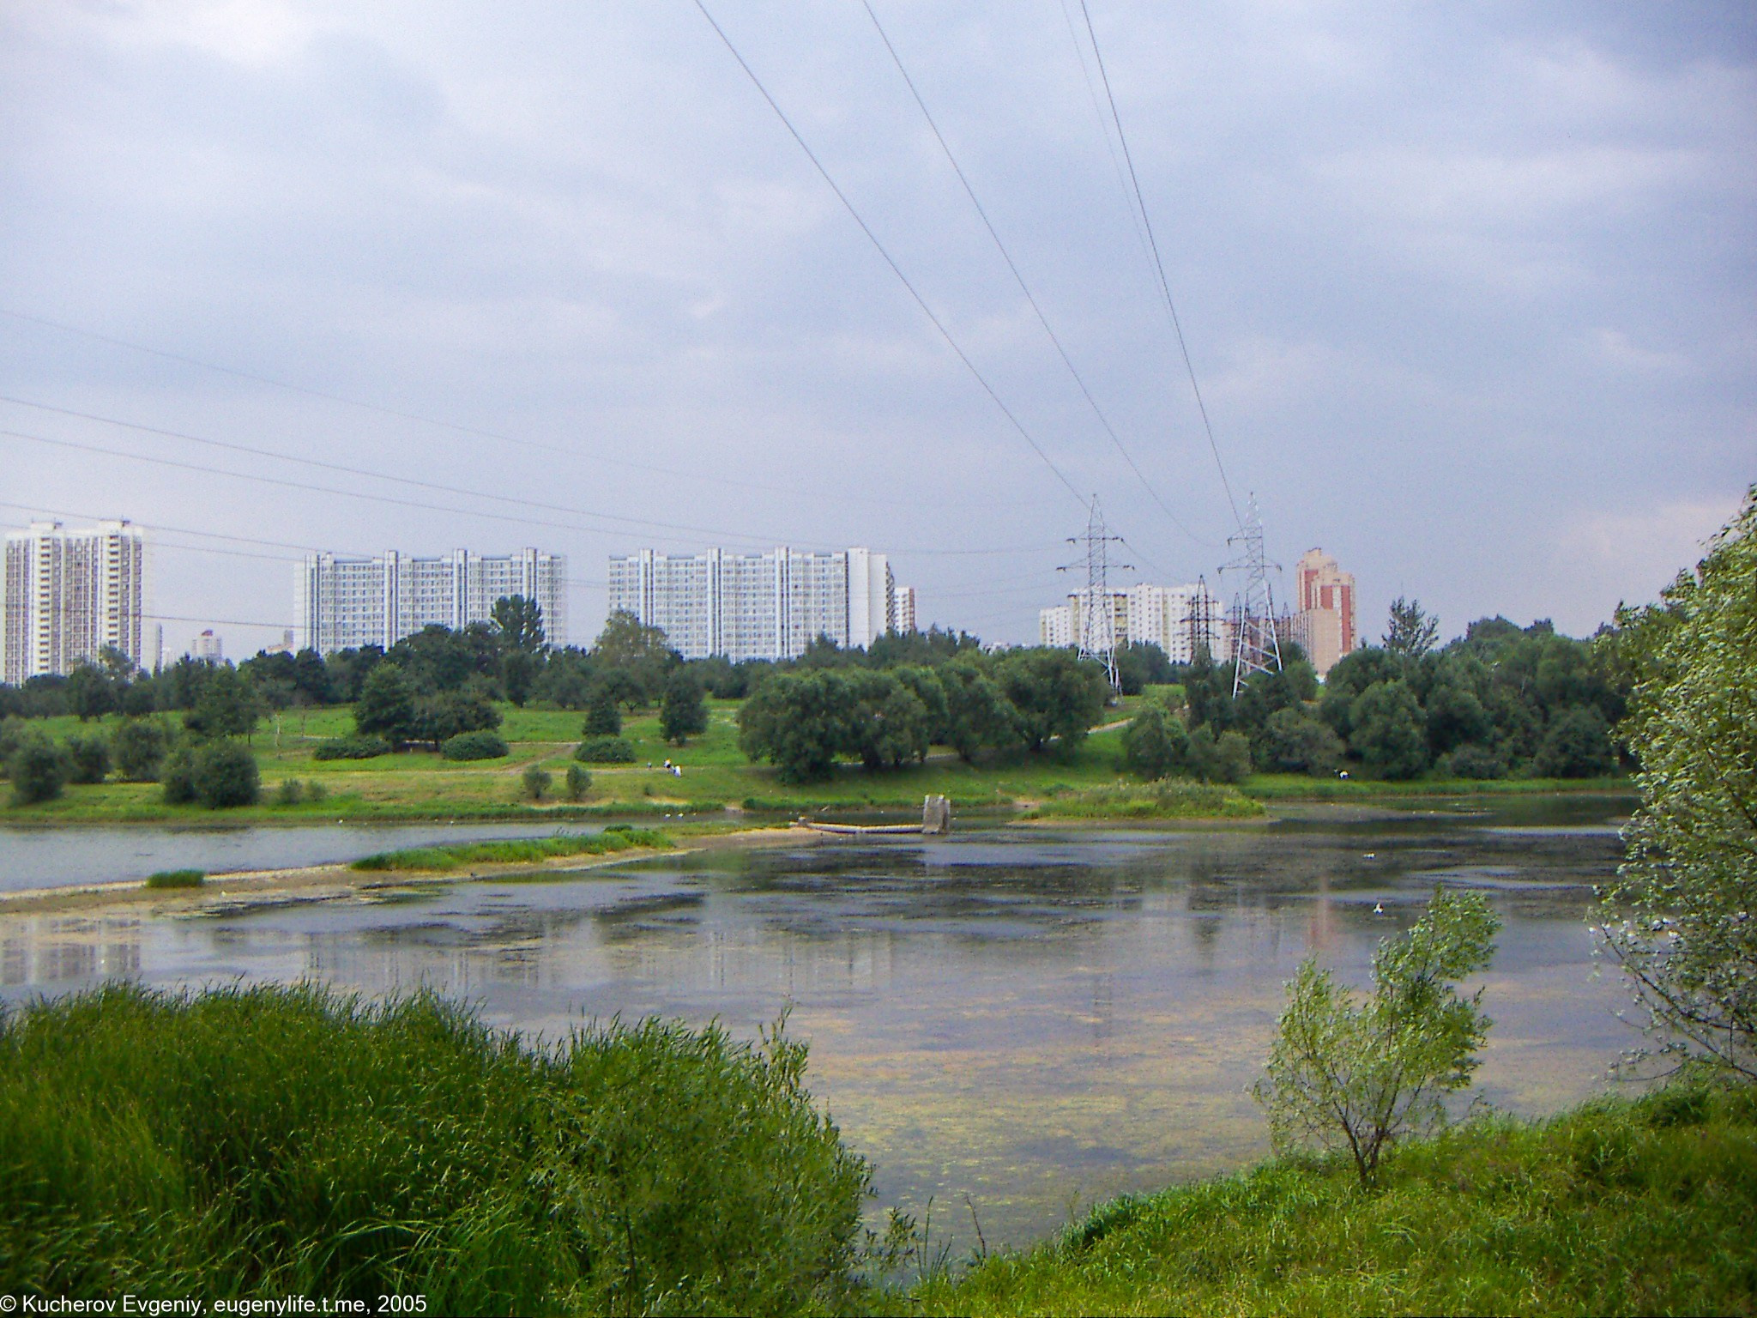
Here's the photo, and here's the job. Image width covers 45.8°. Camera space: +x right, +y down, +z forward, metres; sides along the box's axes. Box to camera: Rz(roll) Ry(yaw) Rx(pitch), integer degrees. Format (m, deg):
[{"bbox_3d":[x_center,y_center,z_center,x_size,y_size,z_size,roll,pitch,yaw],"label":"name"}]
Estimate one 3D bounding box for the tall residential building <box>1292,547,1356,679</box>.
[{"bbox_3d":[238.000,-23.400,1105.000,34.000,72.000,26.000,-1,-2,6],"label":"tall residential building"}]

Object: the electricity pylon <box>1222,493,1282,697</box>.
[{"bbox_3d":[77.300,-12.700,428.000,13.000,43.000,10.000,-1,-2,11],"label":"electricity pylon"}]

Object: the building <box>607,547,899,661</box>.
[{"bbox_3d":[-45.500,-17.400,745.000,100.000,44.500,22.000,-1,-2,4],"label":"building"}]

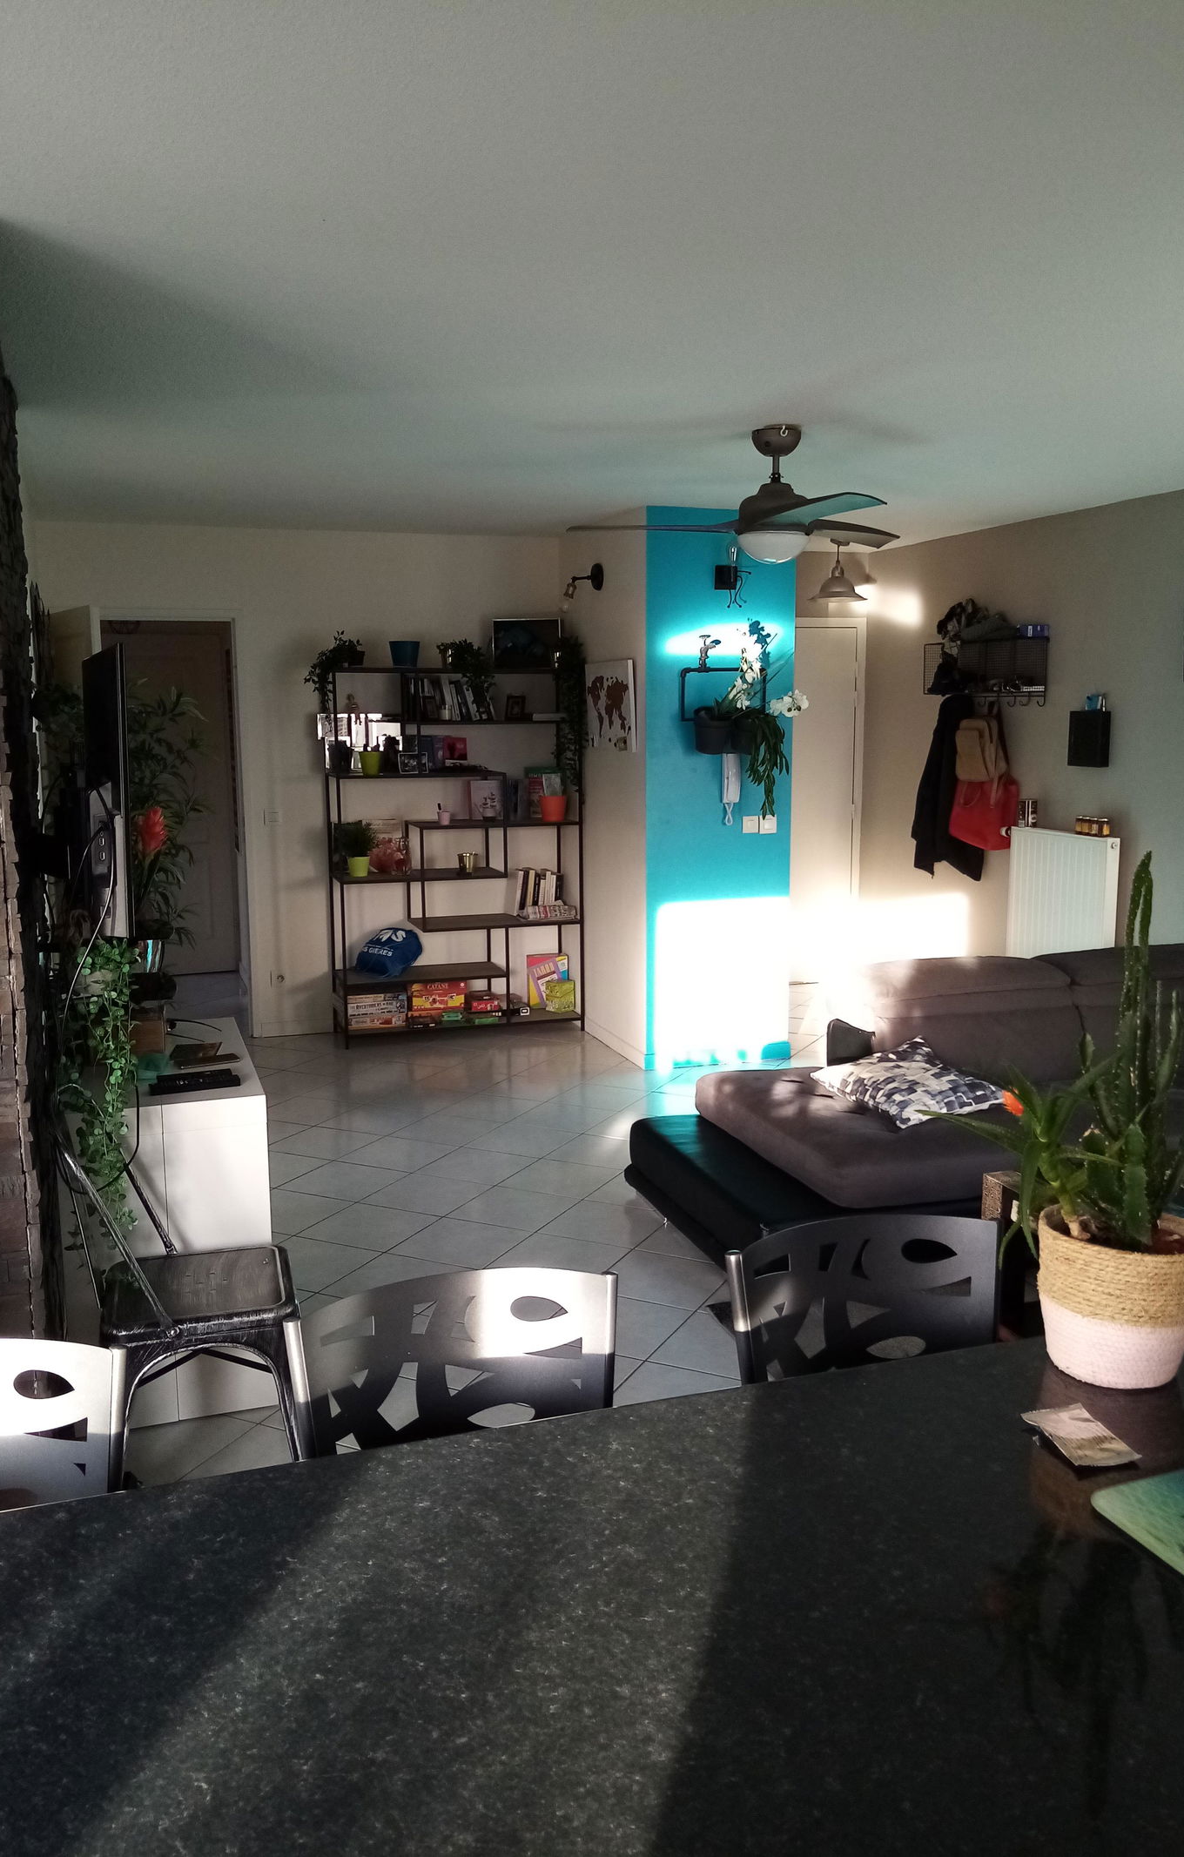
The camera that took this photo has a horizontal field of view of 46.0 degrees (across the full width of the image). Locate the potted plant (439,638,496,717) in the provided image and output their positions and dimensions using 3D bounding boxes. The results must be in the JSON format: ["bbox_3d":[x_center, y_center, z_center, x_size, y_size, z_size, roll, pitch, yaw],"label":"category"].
[{"bbox_3d":[-0.617,-1.234,6.859,0.280,0.380,0.270,-3,9,-18],"label":"potted plant"}]

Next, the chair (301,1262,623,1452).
[{"bbox_3d":[-0.082,0.916,1.473,0.420,0.940,0.500,-3,9,-18],"label":"chair"}]

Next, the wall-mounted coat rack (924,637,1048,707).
[{"bbox_3d":[1.874,-1.220,6.692,0.200,0.310,0.820,-3,9,-18],"label":"wall-mounted coat rack"}]

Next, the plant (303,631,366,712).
[{"bbox_3d":[-1.233,-1.230,6.736,0.290,0.380,0.260,-3,9,-18],"label":"plant"}]

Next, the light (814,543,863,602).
[{"bbox_3d":[1.288,-1.865,7.304,0.260,0.300,0.260,0,9,0],"label":"light"}]

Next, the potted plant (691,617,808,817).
[{"bbox_3d":[0.689,-0.915,6.133,0.530,0.830,0.300,-3,9,-18],"label":"potted plant"}]

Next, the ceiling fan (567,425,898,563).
[{"bbox_3d":[0.463,-1.367,4.418,1.130,0.420,1.240,1,9,12],"label":"ceiling fan"}]

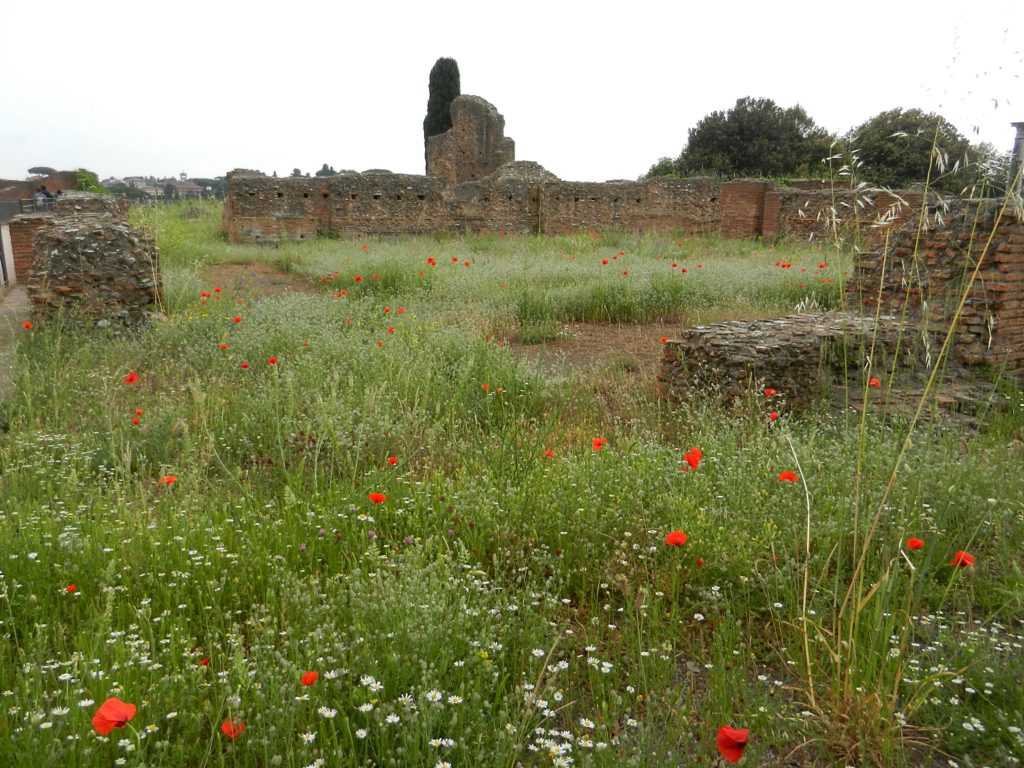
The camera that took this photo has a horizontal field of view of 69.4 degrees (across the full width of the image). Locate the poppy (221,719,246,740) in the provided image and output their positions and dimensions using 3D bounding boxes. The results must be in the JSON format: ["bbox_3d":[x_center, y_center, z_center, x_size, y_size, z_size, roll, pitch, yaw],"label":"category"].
[{"bbox_3d":[-0.621,0.771,1.650,0.055,0.040,0.050,0,14,0],"label":"poppy"}]

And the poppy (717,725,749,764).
[{"bbox_3d":[0.453,0.741,1.520,0.060,0.064,0.060,-10,17,-36],"label":"poppy"}]

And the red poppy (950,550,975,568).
[{"bbox_3d":[1.462,0.570,2.400,0.072,0.042,0.068,0,14,0],"label":"red poppy"}]

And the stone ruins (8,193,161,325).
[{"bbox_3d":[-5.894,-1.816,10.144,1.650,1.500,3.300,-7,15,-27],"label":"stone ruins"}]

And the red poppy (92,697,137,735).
[{"bbox_3d":[-0.806,0.672,1.500,0.070,0.057,0.080,-10,17,-36],"label":"red poppy"}]

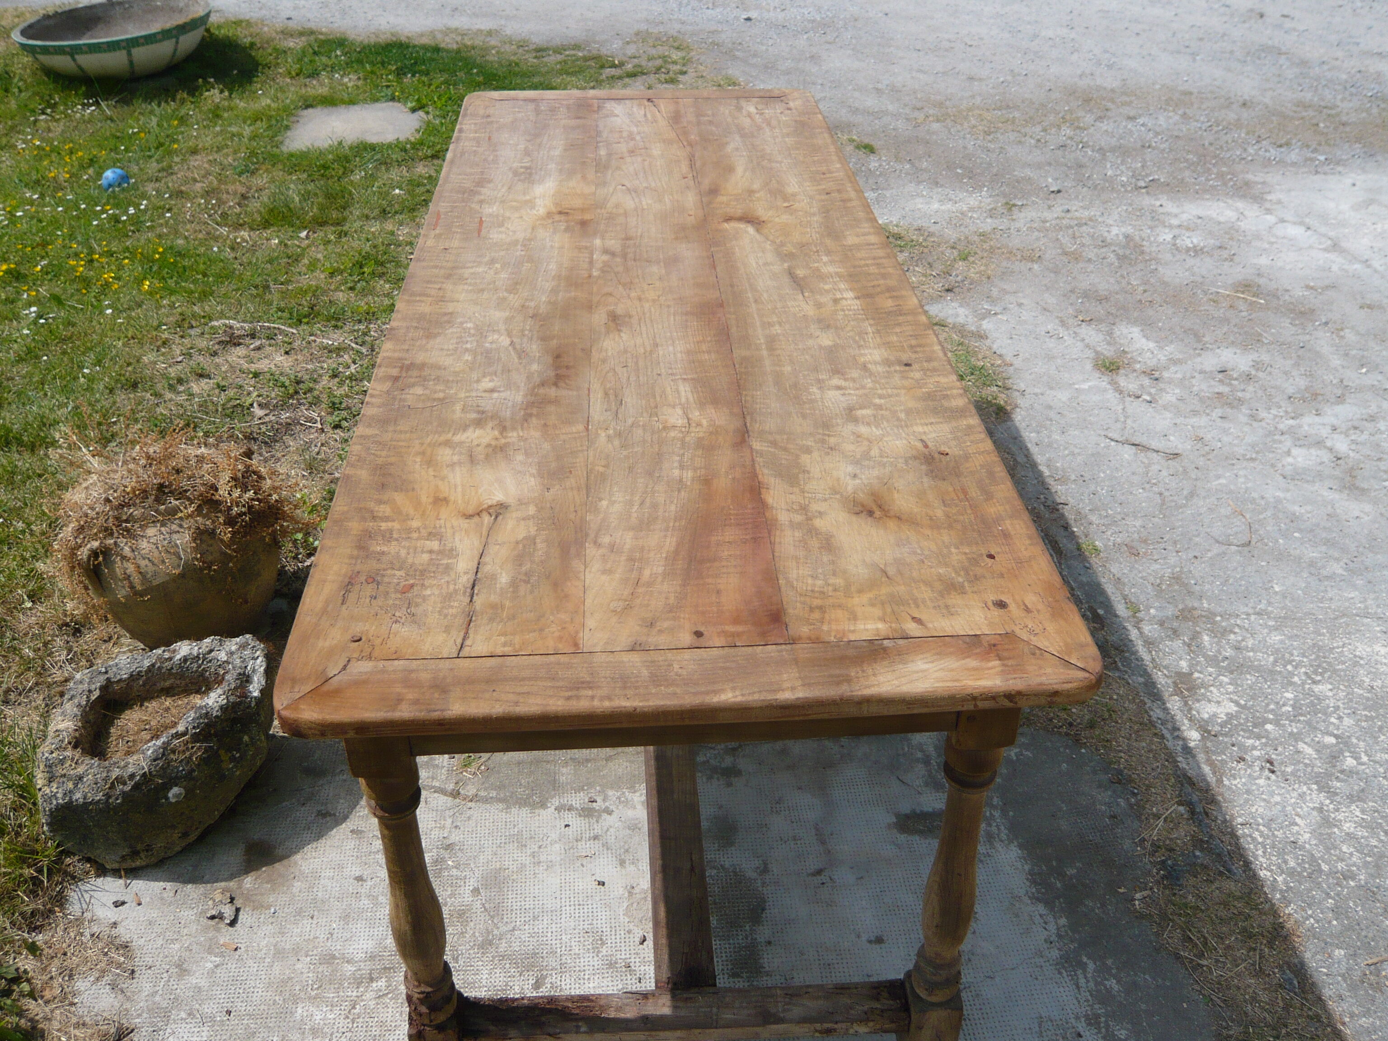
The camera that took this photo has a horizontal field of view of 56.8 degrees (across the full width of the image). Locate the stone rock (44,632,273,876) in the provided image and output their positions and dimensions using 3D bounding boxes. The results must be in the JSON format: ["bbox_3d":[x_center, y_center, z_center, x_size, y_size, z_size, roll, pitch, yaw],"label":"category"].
[{"bbox_3d":[-0.873,0.371,2.093,0.285,0.200,0.380,17,37,24],"label":"stone rock"}]

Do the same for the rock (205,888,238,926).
[{"bbox_3d":[-0.713,0.583,1.932,0.042,0.022,0.050,-14,36,-21],"label":"rock"}]

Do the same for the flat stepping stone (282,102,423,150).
[{"bbox_3d":[-1.373,-1.566,5.160,0.530,0.050,0.570,-5,33,-8],"label":"flat stepping stone"}]

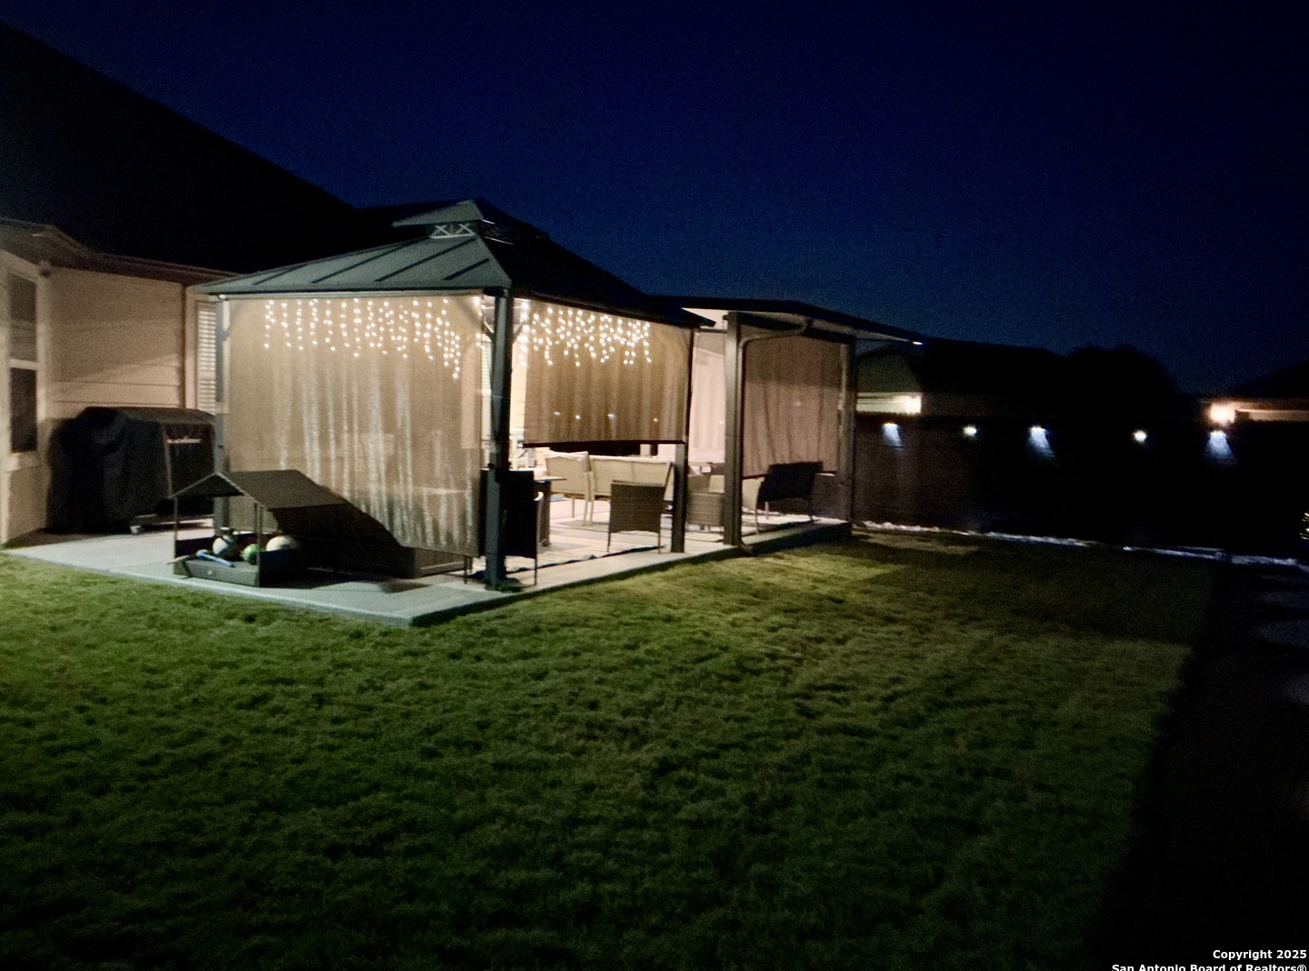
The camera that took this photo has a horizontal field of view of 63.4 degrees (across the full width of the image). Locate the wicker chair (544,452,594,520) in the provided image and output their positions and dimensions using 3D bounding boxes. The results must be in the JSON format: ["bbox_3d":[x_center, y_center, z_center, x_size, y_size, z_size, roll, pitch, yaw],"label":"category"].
[{"bbox_3d":[-1.012,0.015,12.936,0.640,0.860,0.680,3,4,14],"label":"wicker chair"}]

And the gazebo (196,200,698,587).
[{"bbox_3d":[-1.776,-1.024,9.912,3.650,3.260,3.450,5,4,29],"label":"gazebo"}]

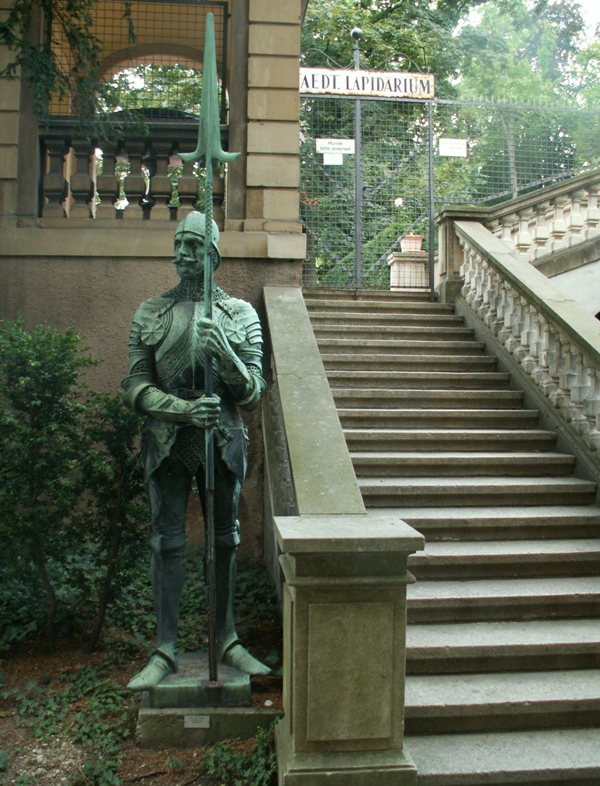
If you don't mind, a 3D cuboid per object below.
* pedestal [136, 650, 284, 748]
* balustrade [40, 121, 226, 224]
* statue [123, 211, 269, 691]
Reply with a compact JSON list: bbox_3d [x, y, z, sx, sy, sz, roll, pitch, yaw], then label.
[{"bbox_3d":[-0.394,1.399,3.732,0.642,0.258,0.505,1,1,-3],"label":"pedestal"},{"bbox_3d":[-1.251,-1.645,6.080,1.380,0.760,0.240,1,1,-5],"label":"balustrade"},{"bbox_3d":[-0.471,0.213,3.723,0.671,2.119,0.486,1,1,-5],"label":"statue"}]

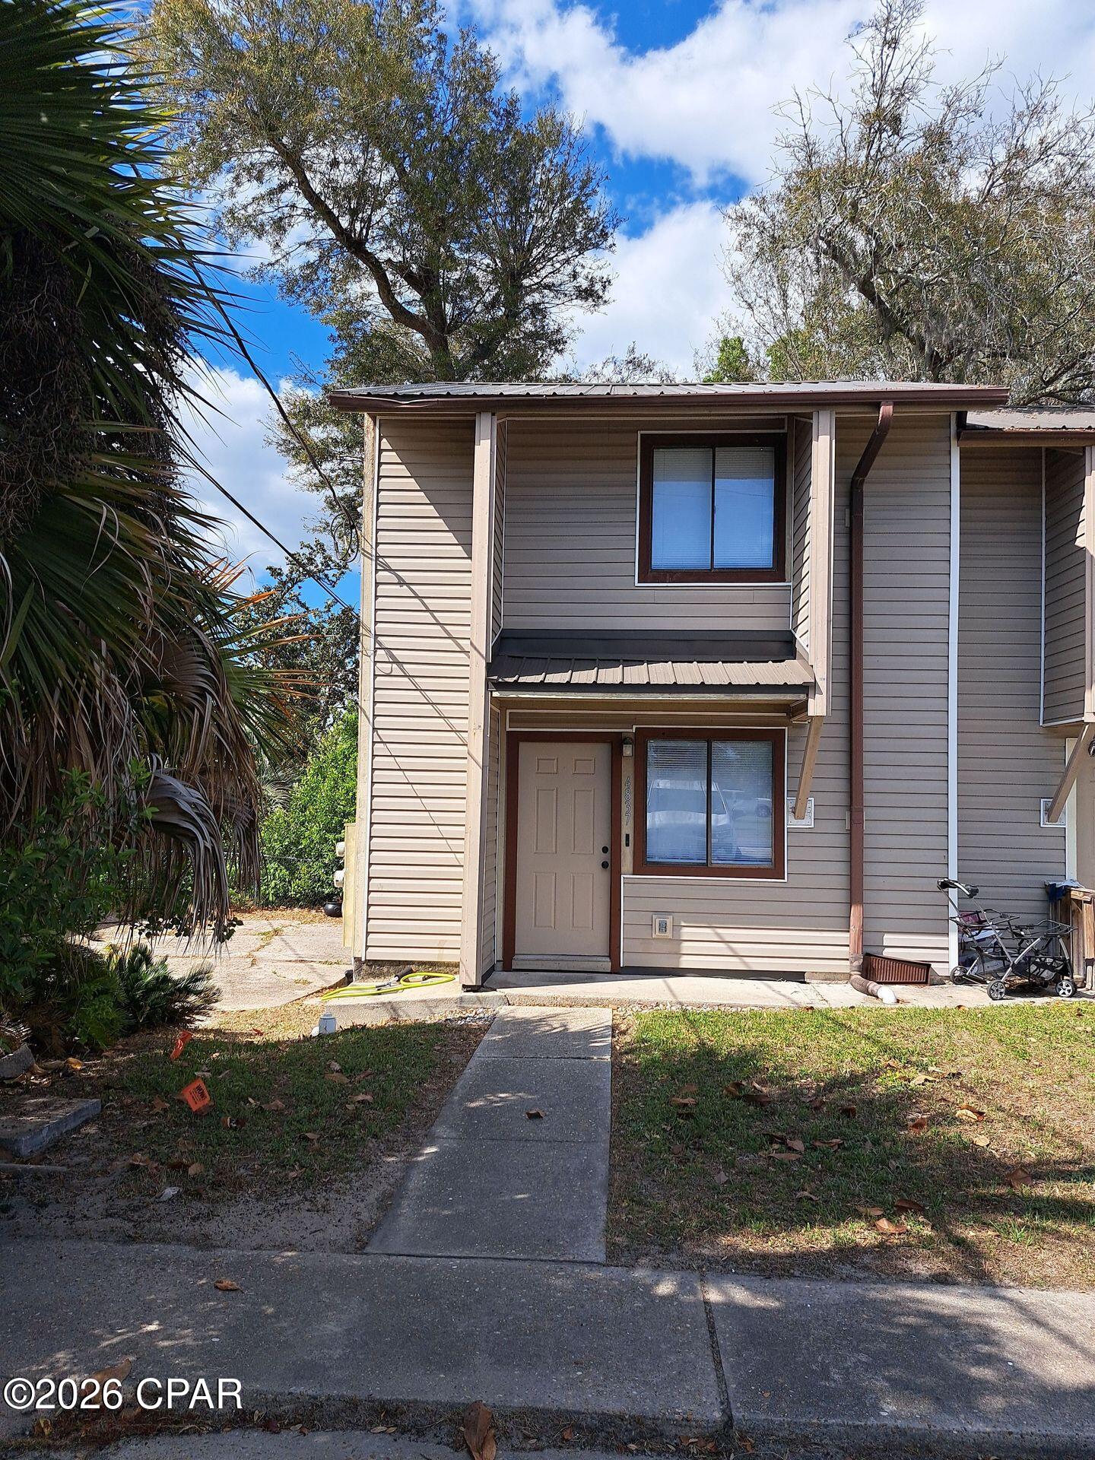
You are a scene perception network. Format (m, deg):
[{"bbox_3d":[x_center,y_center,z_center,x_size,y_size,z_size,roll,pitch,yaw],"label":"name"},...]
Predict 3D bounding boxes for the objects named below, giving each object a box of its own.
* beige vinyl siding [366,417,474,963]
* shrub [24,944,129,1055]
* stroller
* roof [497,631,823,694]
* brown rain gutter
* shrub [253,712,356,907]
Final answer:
[{"bbox_3d":[-1.185,-0.410,9.652,1.020,5.190,0.080,1,-3,5],"label":"beige vinyl siding"},{"bbox_3d":[-3.311,1.819,7.194,0.700,0.740,0.650,1,-3,5],"label":"shrub"},{"bbox_3d":[4.093,1.853,8.968,1.100,0.950,0.640,1,-3,0],"label":"stroller"},{"bbox_3d":[0.891,-0.635,8.996,2.720,0.680,0.980,1,-3,5],"label":"roof"},{"bbox_3d":[2.780,-0.257,8.745,0.140,4.860,1.080,1,-3,5],"label":"brown rain gutter"},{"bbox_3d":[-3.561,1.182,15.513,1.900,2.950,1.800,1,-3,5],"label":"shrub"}]

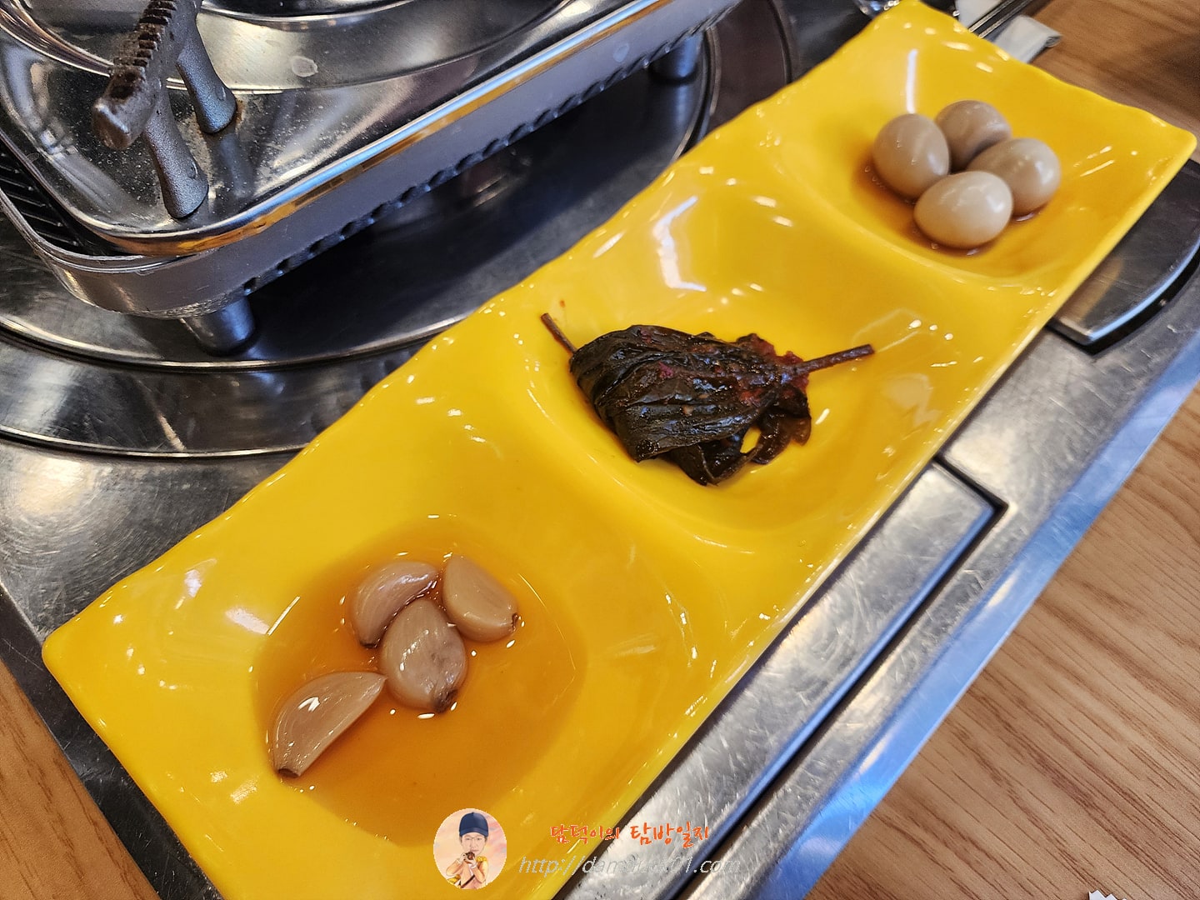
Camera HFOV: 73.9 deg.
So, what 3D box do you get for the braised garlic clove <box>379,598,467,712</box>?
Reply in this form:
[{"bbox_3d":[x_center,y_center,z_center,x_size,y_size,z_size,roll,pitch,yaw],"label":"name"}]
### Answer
[{"bbox_3d":[-0.042,0.050,0.191,0.020,0.017,0.028,-16,63,-9],"label":"braised garlic clove"}]

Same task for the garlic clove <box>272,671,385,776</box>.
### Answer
[{"bbox_3d":[-0.065,0.061,0.186,0.016,0.015,0.030,40,68,19],"label":"garlic clove"}]

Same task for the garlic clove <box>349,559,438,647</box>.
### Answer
[{"bbox_3d":[-0.053,0.036,0.199,0.013,0.015,0.025,34,66,16],"label":"garlic clove"}]

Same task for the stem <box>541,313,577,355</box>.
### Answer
[{"bbox_3d":[-0.012,-0.034,0.235,0.002,0.002,0.014,-42,90,-21],"label":"stem"}]

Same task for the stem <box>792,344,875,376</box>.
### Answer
[{"bbox_3d":[0.068,-0.026,0.232,0.024,0.003,0.003,-14,62,-9],"label":"stem"}]

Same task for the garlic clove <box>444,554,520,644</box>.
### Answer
[{"bbox_3d":[-0.031,0.038,0.199,0.024,0.015,0.014,41,68,19],"label":"garlic clove"}]

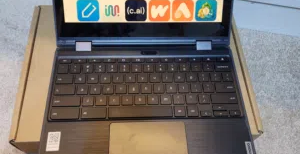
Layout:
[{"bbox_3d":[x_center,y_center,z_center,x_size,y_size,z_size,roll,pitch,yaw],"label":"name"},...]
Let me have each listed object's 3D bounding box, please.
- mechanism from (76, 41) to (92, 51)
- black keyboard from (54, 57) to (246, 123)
[{"bbox_3d":[-0.110,-0.050,0.440,0.025,0.011,0.017,-1,95,-3],"label":"mechanism"},{"bbox_3d":[-0.006,0.014,0.406,0.279,0.005,0.108,-1,60,-3],"label":"black keyboard"}]

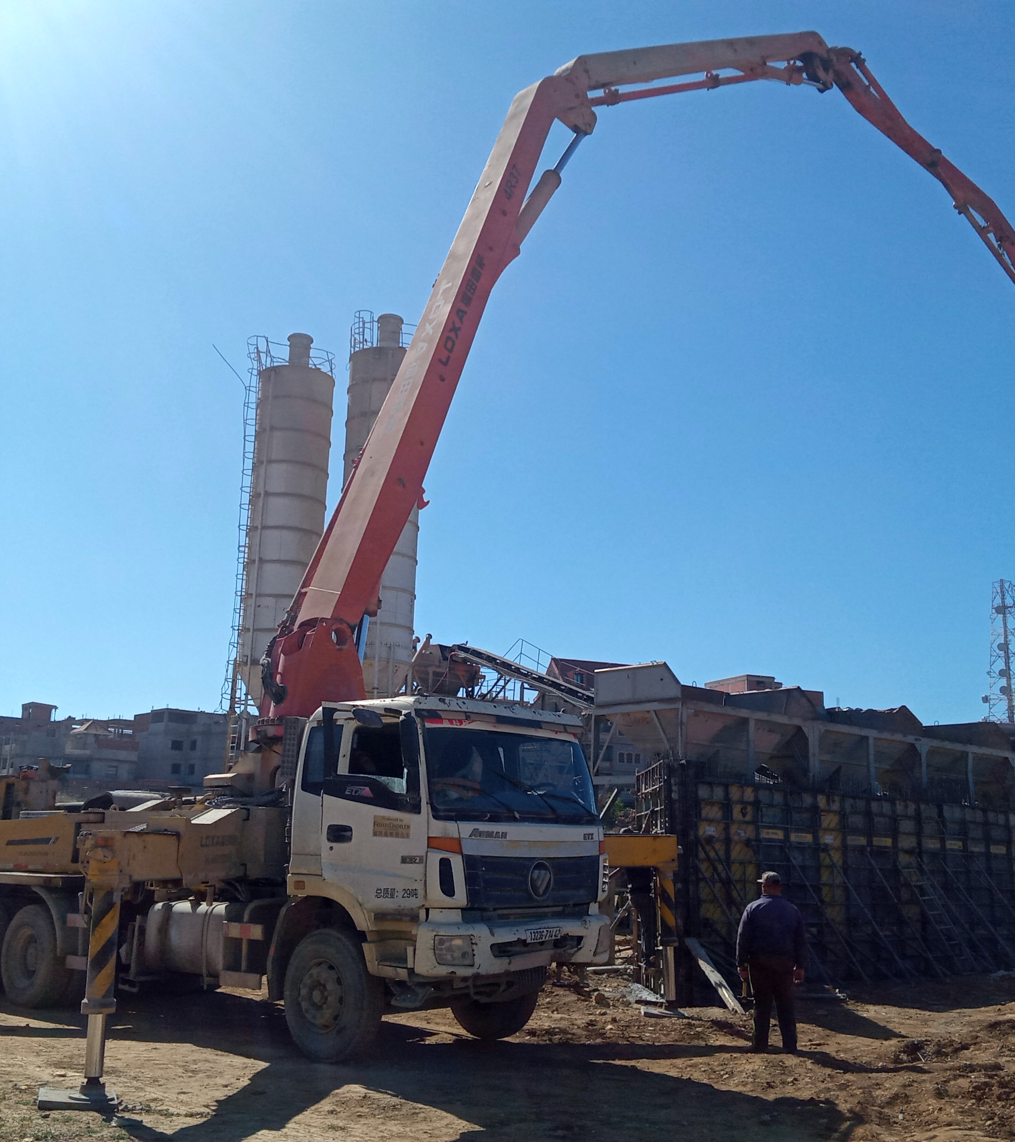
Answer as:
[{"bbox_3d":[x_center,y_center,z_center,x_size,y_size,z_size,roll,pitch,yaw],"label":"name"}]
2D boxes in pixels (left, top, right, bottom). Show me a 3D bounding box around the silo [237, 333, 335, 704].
[{"bbox_3d":[-8.276,-1.086,45.776,2.900,16.670,2.900,8,-16,-24],"label":"silo"}]

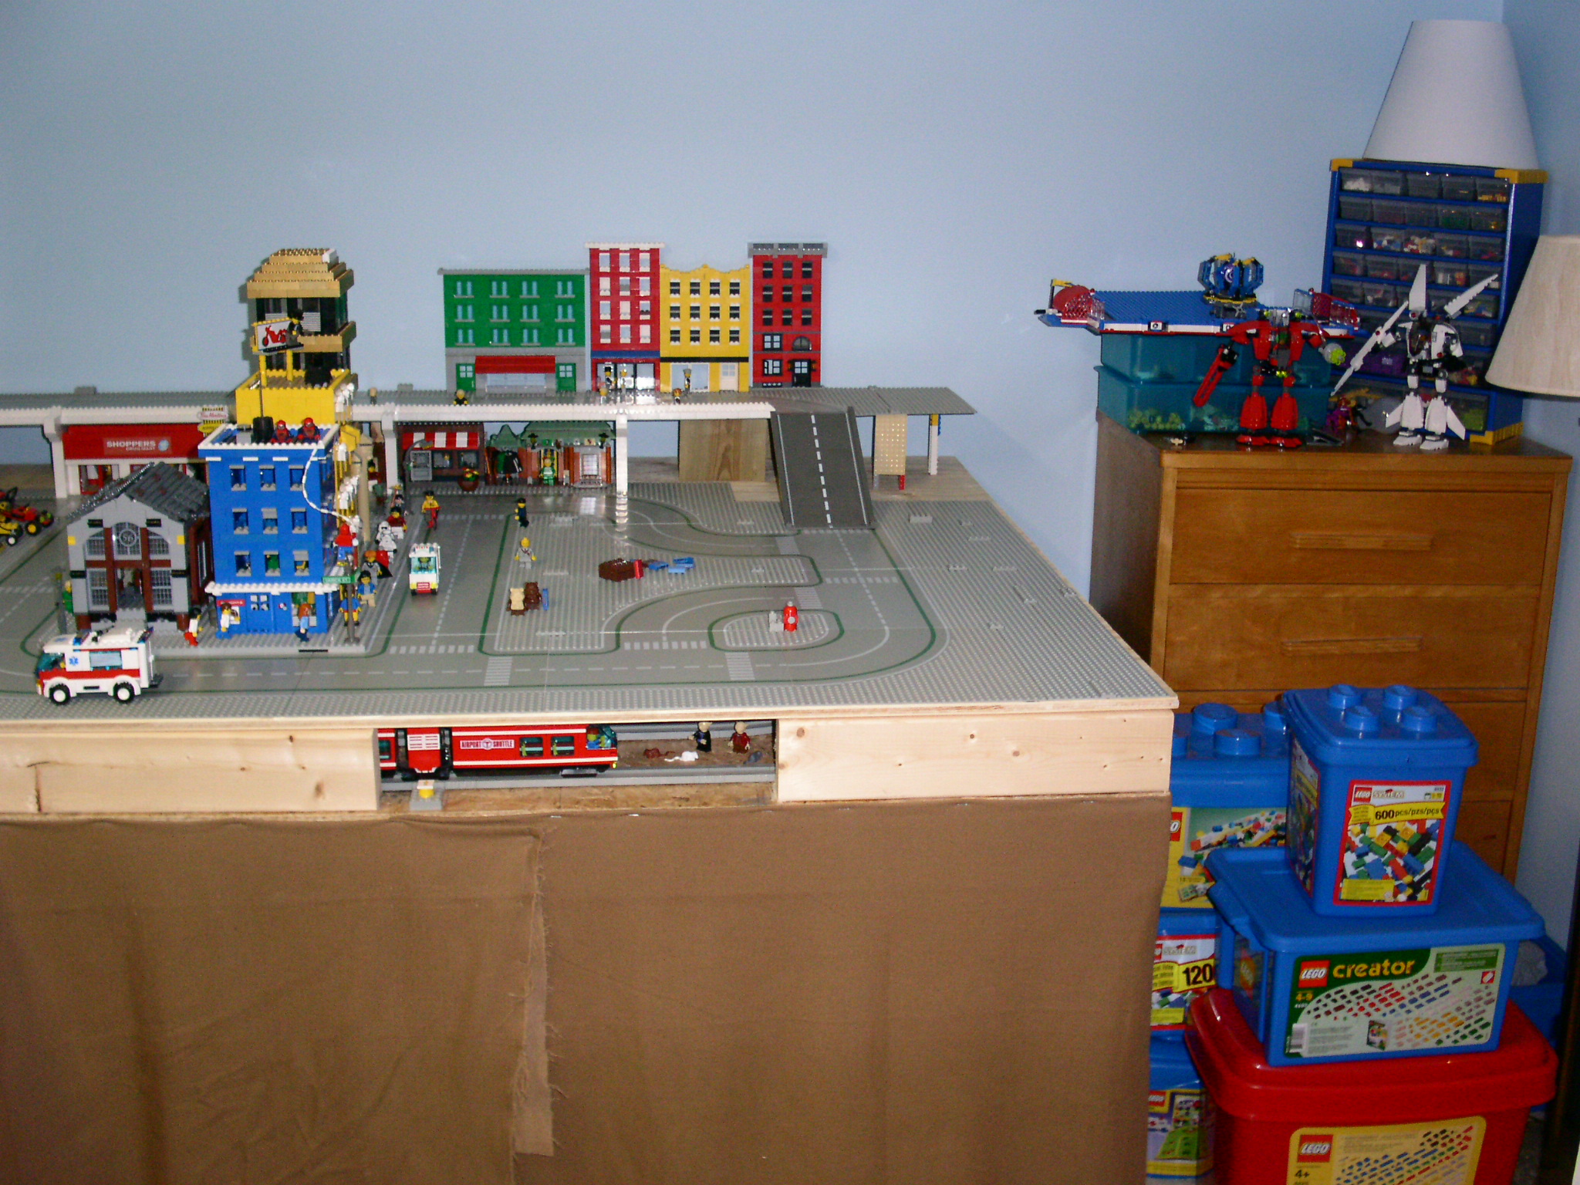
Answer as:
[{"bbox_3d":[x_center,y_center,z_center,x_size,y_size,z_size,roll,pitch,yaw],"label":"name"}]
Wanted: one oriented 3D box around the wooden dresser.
[{"bbox_3d":[0.856,0.157,2.894,0.645,0.870,0.400,0,16,-3],"label":"wooden dresser"}]

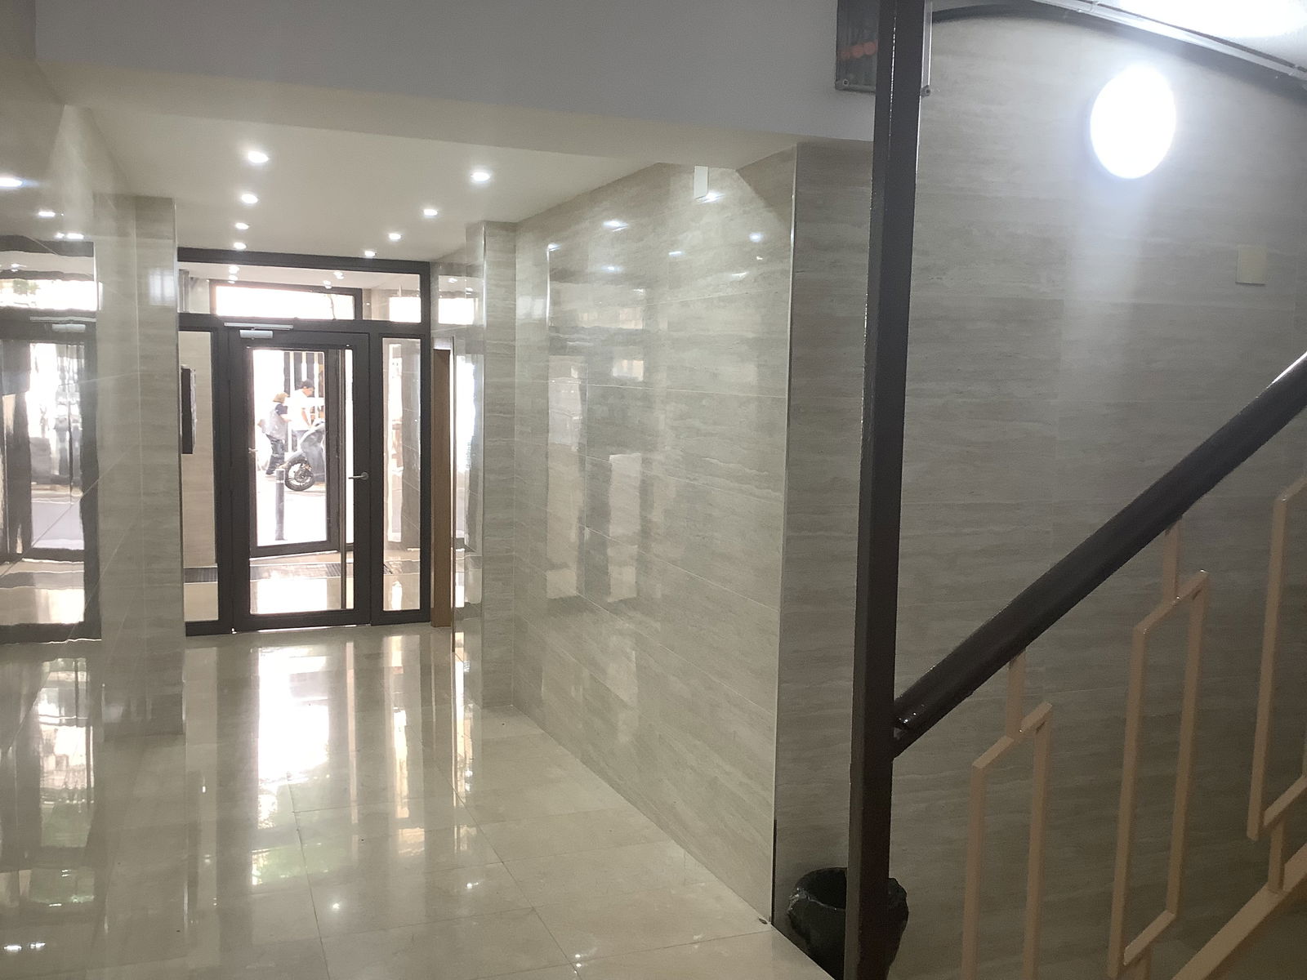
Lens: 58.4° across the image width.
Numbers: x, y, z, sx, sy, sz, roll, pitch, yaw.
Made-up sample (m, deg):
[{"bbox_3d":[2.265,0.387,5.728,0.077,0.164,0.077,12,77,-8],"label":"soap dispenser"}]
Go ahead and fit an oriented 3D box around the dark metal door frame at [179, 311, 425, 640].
[{"bbox_3d":[-2.446,-0.107,8.231,1.741,2.189,0.110,-1,6,-21],"label":"dark metal door frame"}]

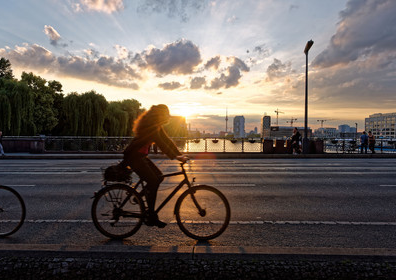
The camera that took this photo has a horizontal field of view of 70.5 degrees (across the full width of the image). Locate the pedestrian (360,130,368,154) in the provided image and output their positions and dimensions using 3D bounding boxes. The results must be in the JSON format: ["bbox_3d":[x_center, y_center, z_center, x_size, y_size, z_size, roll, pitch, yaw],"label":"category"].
[{"bbox_3d":[12.235,0.191,20.600,0.550,1.680,0.380,0,1,9],"label":"pedestrian"}]

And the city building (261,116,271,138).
[{"bbox_3d":[149.000,-23.500,625.000,19.000,57.000,21.000,0,1,2],"label":"city building"}]

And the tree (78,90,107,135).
[{"bbox_3d":[-29.100,-4.900,78.000,9.000,17.500,9.000,0,1,0],"label":"tree"}]

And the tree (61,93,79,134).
[{"bbox_3d":[-31.600,-4.100,70.000,7.000,16.000,7.500,0,1,0],"label":"tree"}]

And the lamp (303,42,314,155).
[{"bbox_3d":[7.770,-2.870,19.600,0.450,7.800,1.300,0,1,2],"label":"lamp"}]

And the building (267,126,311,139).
[{"bbox_3d":[173.196,-13.250,530.000,74.000,24.000,50.000,0,1,18],"label":"building"}]

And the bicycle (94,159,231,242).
[{"bbox_3d":[-0.480,0.765,3.580,1.780,1.040,0.580,0,1,2],"label":"bicycle"}]

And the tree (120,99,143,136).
[{"bbox_3d":[-17.946,-4.688,75.000,8.000,13.000,8.000,0,1,0],"label":"tree"}]

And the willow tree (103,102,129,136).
[{"bbox_3d":[-28.900,-4.600,98.000,9.300,17.000,9.300,0,1,0],"label":"willow tree"}]

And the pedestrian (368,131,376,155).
[{"bbox_3d":[12.650,0.200,20.300,0.420,1.640,0.500,0,1,15],"label":"pedestrian"}]

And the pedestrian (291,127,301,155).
[{"bbox_3d":[6.357,0.078,18.200,0.480,1.780,0.530,0,1,-30],"label":"pedestrian"}]

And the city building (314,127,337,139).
[{"bbox_3d":[250.446,-12.768,550.000,42.000,22.000,32.000,0,1,23],"label":"city building"}]

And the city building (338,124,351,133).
[{"bbox_3d":[313.929,-17.143,600.000,27.000,31.000,27.000,1,1,30],"label":"city building"}]

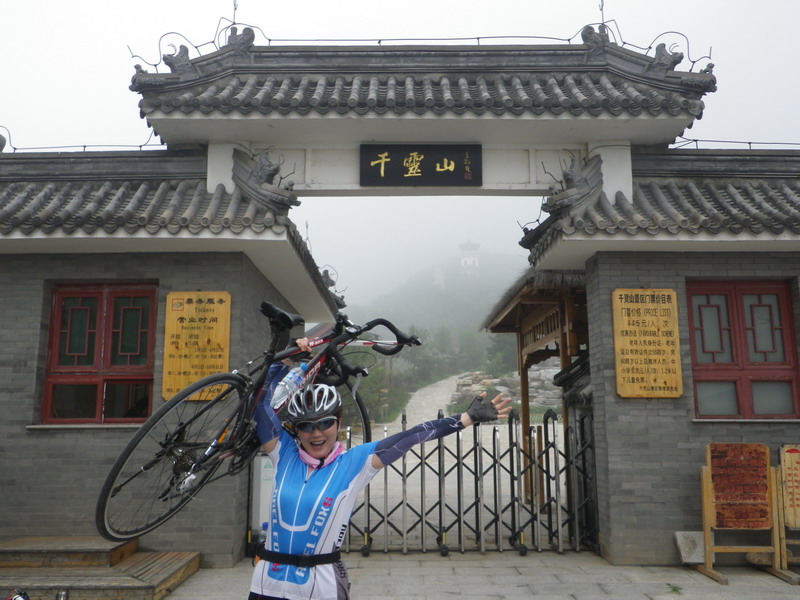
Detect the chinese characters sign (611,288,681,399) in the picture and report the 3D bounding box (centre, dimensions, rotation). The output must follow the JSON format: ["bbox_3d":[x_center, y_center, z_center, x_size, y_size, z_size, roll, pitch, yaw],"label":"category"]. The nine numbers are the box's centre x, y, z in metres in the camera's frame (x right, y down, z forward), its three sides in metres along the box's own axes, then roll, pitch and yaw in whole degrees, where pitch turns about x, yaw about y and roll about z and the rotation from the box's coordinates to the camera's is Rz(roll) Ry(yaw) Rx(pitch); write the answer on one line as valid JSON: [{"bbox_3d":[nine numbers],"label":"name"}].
[{"bbox_3d":[2.458,0.427,6.445,0.644,1.087,0.040,0,-9,0],"label":"chinese characters sign"}]

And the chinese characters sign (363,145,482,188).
[{"bbox_3d":[0.228,-1.424,6.905,1.295,0.466,0.060,0,-9,0],"label":"chinese characters sign"}]

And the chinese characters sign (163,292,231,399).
[{"bbox_3d":[-2.012,0.455,6.443,0.648,1.089,0.040,0,-9,0],"label":"chinese characters sign"}]

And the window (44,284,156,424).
[{"bbox_3d":[-3.041,0.548,6.672,1.090,1.433,0.100,0,-9,0],"label":"window"}]

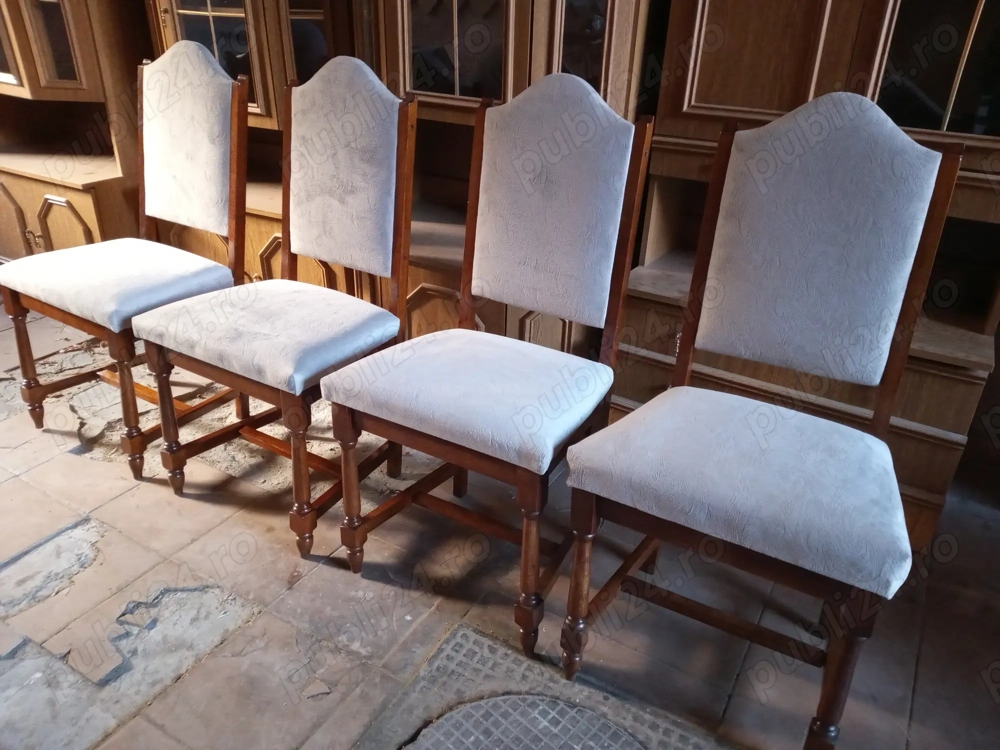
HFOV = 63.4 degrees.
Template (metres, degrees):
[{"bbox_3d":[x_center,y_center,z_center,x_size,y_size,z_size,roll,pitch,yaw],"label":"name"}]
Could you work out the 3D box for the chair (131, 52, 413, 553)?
[{"bbox_3d":[-0.499,-0.153,1.956,0.488,0.965,0.528,17,32,28],"label":"chair"}]

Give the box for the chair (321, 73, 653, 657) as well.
[{"bbox_3d":[0.001,-0.016,1.690,0.488,0.965,0.528,17,32,27],"label":"chair"}]

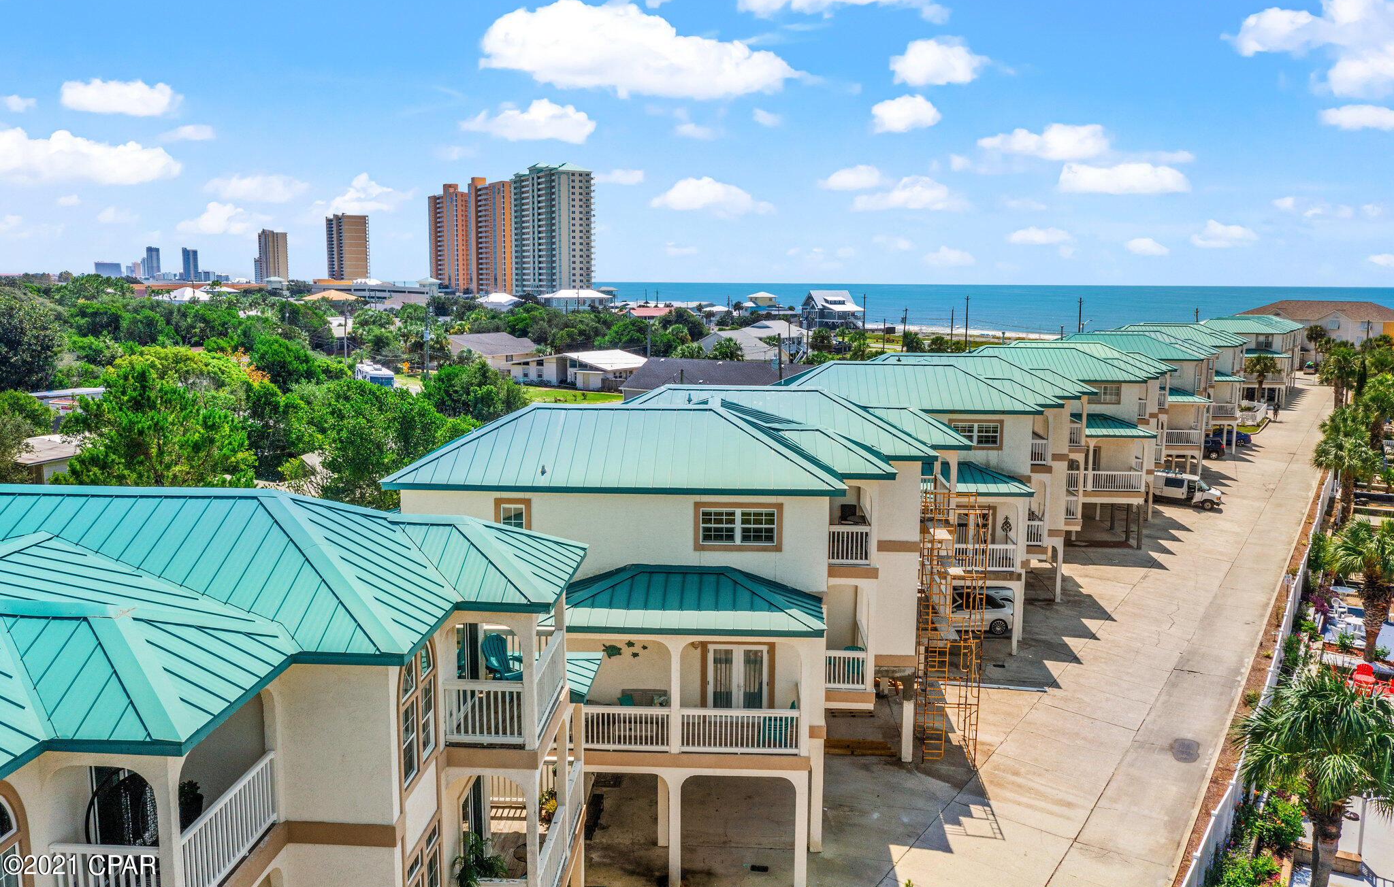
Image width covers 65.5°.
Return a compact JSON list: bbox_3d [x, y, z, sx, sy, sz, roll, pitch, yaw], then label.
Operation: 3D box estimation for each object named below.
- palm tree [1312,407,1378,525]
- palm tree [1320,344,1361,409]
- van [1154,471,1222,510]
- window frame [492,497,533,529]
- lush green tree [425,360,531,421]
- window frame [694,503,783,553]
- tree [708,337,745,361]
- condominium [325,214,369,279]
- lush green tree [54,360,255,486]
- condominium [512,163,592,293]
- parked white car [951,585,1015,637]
[{"bbox_3d":[38.250,1.315,63.865,3.216,6.843,3.216,0,9,0],"label":"palm tree"},{"bbox_3d":[51.172,-3.215,86.430,2.816,9.274,2.816,0,9,0],"label":"palm tree"},{"bbox_3d":[30.664,2.815,69.357,5.500,2.150,2.020,6,10,32],"label":"van"},{"bbox_3d":[-4.381,1.872,25.833,0.902,1.178,0.120,1,9,2],"label":"window frame"},{"bbox_3d":[-19.356,-3.705,94.515,8.976,6.939,8.527,0,9,0],"label":"lush green tree"},{"bbox_3d":[0.972,1.995,25.629,2.108,1.178,0.120,1,9,2],"label":"window frame"},{"bbox_3d":[3.961,-10.188,139.023,4.452,6.857,4.452,0,9,0],"label":"tree"},{"bbox_3d":[-295.101,-158.197,915.221,21.030,65.470,65.008,-5,10,-31],"label":"condominium"},{"bbox_3d":[-25.207,1.209,50.765,8.140,10.125,7.733,0,9,0],"label":"lush green tree"},{"bbox_3d":[-74.515,-104.701,552.514,20.080,70.107,57.737,-5,10,-31],"label":"condominium"},{"bbox_3d":[10.466,6.809,44.217,4.700,1.450,1.830,1,9,2],"label":"parked white car"}]

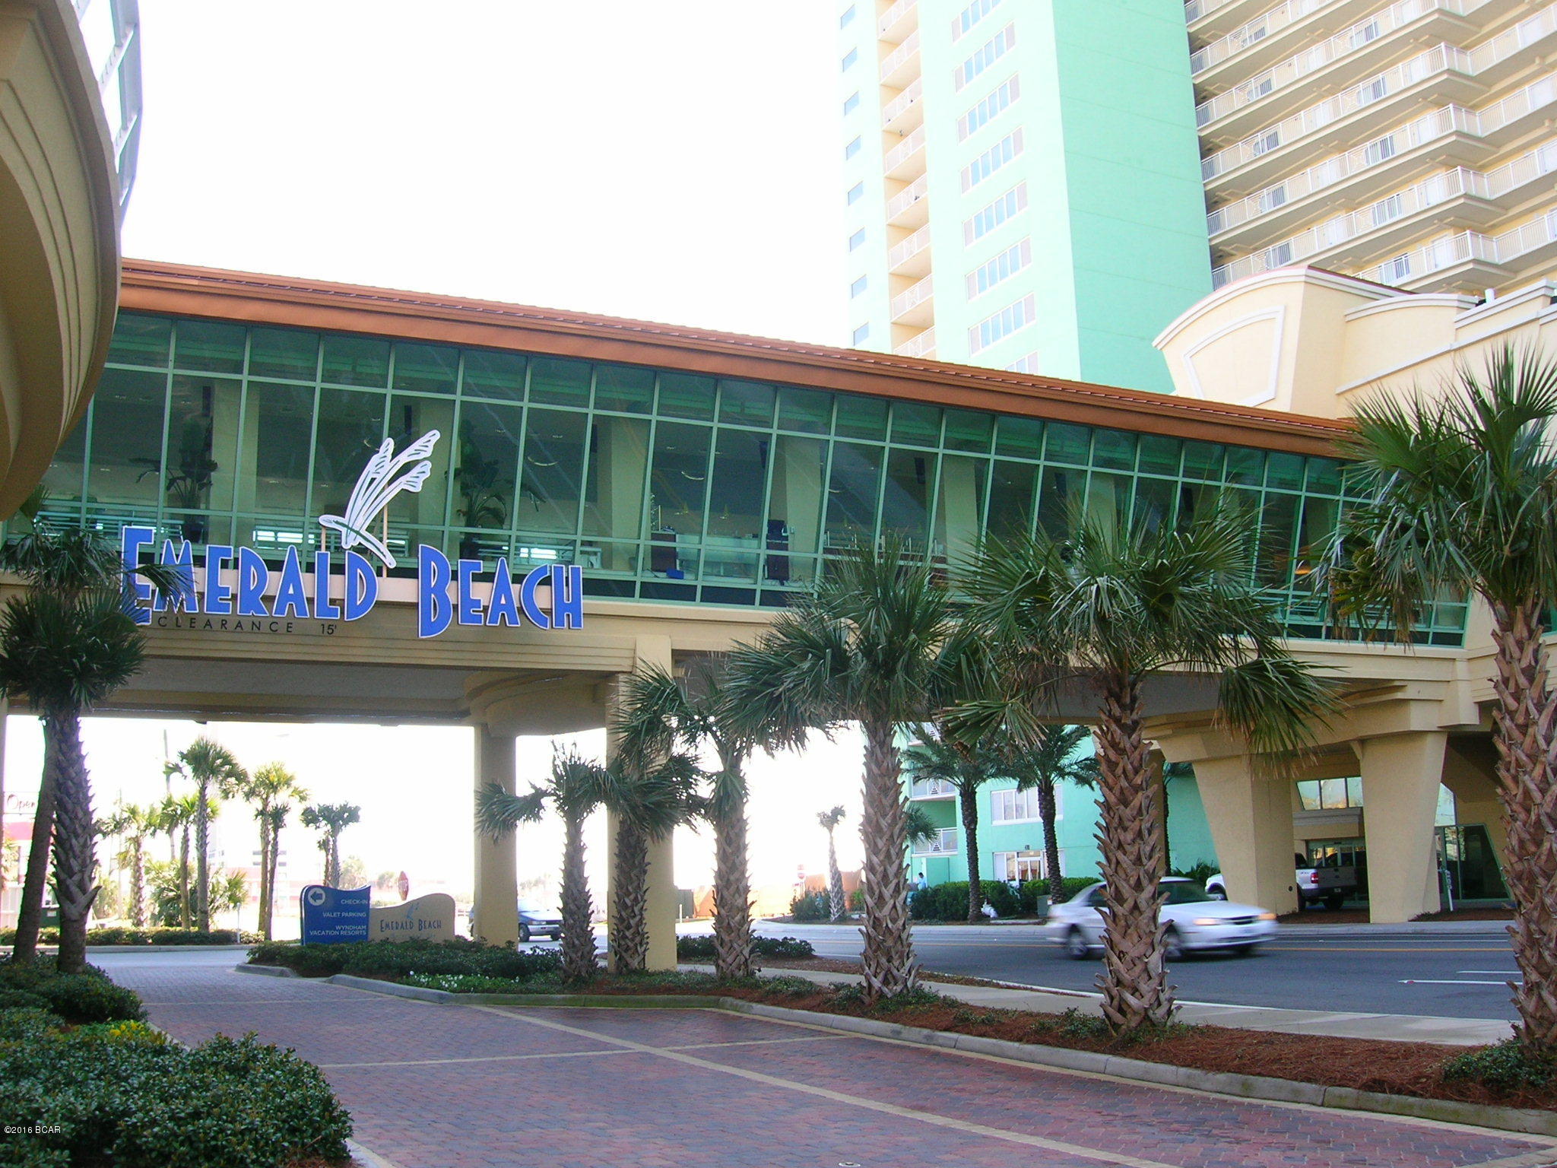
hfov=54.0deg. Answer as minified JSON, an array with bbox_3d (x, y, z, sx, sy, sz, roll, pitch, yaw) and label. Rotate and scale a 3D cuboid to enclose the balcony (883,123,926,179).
[{"bbox_3d":[7.749,-24.140,86.066,1.800,1.300,4.100,4,-12,-27],"label":"balcony"}]

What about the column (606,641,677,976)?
[{"bbox_3d":[-2.263,3.477,24.956,0.910,5.450,0.540,4,-12,-27],"label":"column"}]

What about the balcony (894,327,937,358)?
[{"bbox_3d":[8.147,-12.756,83.873,1.800,1.300,4.100,4,-12,-27],"label":"balcony"}]

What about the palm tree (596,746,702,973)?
[{"bbox_3d":[-1.935,4.129,22.941,1.750,3.376,1.750,-2,-10,0],"label":"palm tree"}]

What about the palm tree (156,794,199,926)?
[{"bbox_3d":[-21.273,10.110,55.492,2.100,5.250,2.100,4,-12,-27],"label":"palm tree"}]

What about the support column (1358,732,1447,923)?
[{"bbox_3d":[14.780,5.700,36.134,0.980,4.450,1.800,4,-12,-27],"label":"support column"}]

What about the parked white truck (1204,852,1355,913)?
[{"bbox_3d":[16.693,9.883,50.987,1.950,1.860,5.550,4,-13,-29],"label":"parked white truck"}]

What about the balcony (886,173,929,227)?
[{"bbox_3d":[7.849,-21.294,85.518,1.800,1.300,4.100,4,-12,-27],"label":"balcony"}]

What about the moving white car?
[{"bbox_3d":[7.094,6.220,28.867,1.820,1.420,4.850,3,-12,-25],"label":"moving white car"}]

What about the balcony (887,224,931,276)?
[{"bbox_3d":[7.790,-17.743,81.921,1.900,1.302,4.293,4,-12,-26],"label":"balcony"}]

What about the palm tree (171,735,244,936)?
[{"bbox_3d":[-17.150,7.553,45.975,2.304,5.927,2.304,-2,-10,0],"label":"palm tree"}]

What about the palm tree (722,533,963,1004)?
[{"bbox_3d":[0.766,2.055,17.716,2.850,5.338,2.850,-2,-10,0],"label":"palm tree"}]

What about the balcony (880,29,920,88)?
[{"bbox_3d":[7.465,-28.601,83.908,1.900,1.453,4.056,4,-12,-26],"label":"balcony"}]

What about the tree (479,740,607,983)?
[{"bbox_3d":[-3.399,3.976,21.858,1.808,3.302,1.808,-2,-10,0],"label":"tree"}]

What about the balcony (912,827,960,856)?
[{"bbox_3d":[8.635,12.869,76.318,1.900,1.264,4.317,4,-12,-26],"label":"balcony"}]

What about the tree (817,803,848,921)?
[{"bbox_3d":[1.549,8.086,44.261,1.000,3.357,1.000,-2,-10,0],"label":"tree"}]

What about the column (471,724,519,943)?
[{"bbox_3d":[-5.845,5.210,31.607,0.820,4.666,0.900,2,-11,-18],"label":"column"}]

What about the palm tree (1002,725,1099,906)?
[{"bbox_3d":[7.991,6.851,44.963,3.100,5.793,3.100,-2,-10,0],"label":"palm tree"}]

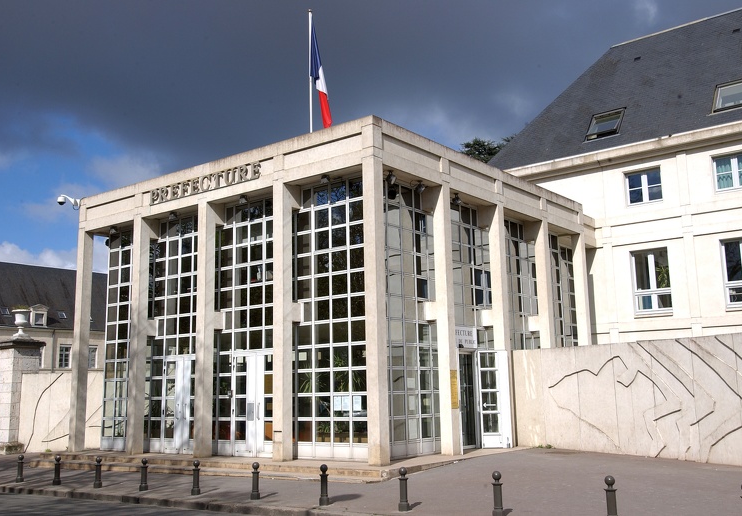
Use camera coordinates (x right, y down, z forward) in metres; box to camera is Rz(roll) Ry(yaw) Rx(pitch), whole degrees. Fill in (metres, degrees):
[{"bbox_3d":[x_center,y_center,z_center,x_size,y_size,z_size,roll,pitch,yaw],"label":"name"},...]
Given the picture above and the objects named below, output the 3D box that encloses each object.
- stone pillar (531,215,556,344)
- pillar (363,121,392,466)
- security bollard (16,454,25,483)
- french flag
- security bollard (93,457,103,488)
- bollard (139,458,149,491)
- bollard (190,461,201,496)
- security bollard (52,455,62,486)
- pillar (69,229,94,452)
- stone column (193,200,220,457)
[{"bbox_3d":[4.991,1.977,22.365,0.316,6.312,0.323,-9,-12,37],"label":"stone pillar"},{"bbox_3d":[0.087,0.629,16.218,0.308,7.084,0.316,-9,-12,37],"label":"pillar"},{"bbox_3d":[-7.810,4.697,17.554,0.142,0.590,0.142,-9,-12,37],"label":"security bollard"},{"bbox_3d":[-1.168,-4.243,18.364,0.485,2.650,0.353,-1,-10,0],"label":"french flag"},{"bbox_3d":[-5.473,4.310,15.809,0.141,0.598,0.141,-9,-12,37],"label":"security bollard"},{"bbox_3d":[-4.306,4.115,14.961,0.141,0.598,0.141,-9,-12,37],"label":"bollard"},{"bbox_3d":[-3.079,3.880,13.871,0.142,0.590,0.142,-9,-12,37],"label":"bollard"},{"bbox_3d":[-6.673,4.524,16.758,0.141,0.598,0.141,-9,-12,37],"label":"security bollard"},{"bbox_3d":[-8.273,2.294,22.554,0.323,6.312,0.316,-9,-12,37],"label":"pillar"},{"bbox_3d":[-4.062,1.647,19.333,0.323,6.312,0.316,-9,-12,37],"label":"stone column"}]

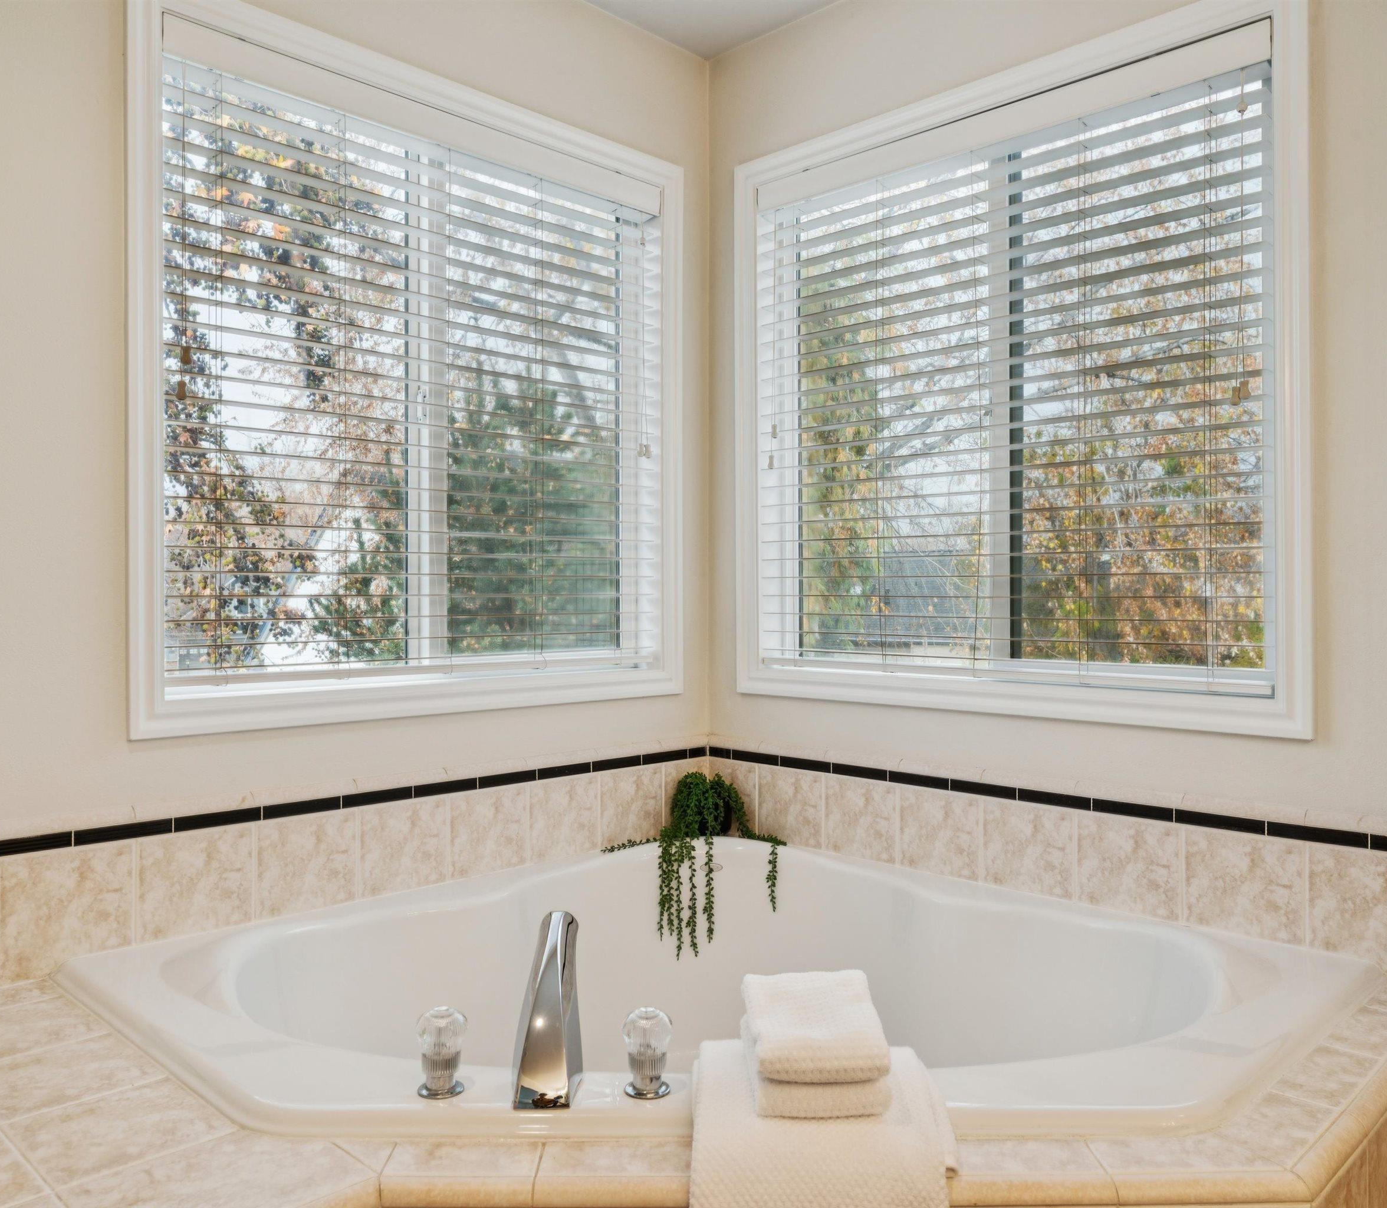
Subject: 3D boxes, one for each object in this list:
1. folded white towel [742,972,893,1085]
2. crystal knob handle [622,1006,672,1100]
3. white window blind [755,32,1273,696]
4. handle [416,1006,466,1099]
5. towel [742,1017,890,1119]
[{"bbox_3d":[0.138,0.488,1.284,0.150,0.043,0.175,0,4,-2],"label":"folded white towel"},{"bbox_3d":[-0.056,0.531,1.319,0.059,0.094,0.059,0,0,0],"label":"crystal knob handle"},{"bbox_3d":[0.597,-0.432,2.323,1.155,1.160,0.070,0,0,45],"label":"white window blind"},{"bbox_3d":[-0.300,0.531,1.319,0.059,0.094,0.059,0,0,0],"label":"handle"},{"bbox_3d":[0.139,0.530,1.286,0.150,0.040,0.175,0,4,-2],"label":"towel"}]

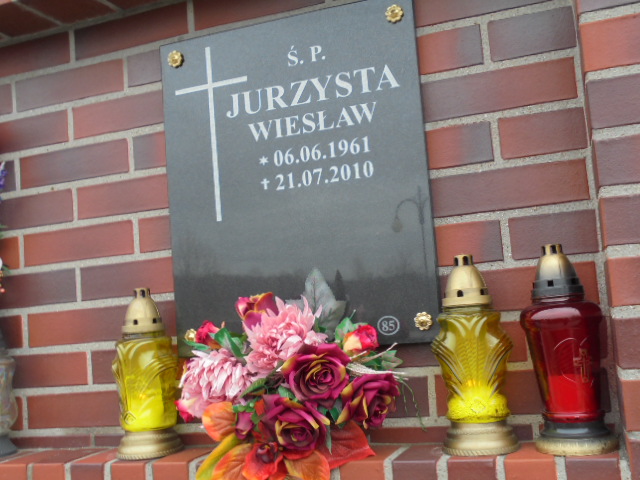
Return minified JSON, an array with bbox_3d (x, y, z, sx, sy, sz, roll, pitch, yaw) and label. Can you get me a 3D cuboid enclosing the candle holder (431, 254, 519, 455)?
[{"bbox_3d":[0.219,0.161,1.020,0.114,0.275,0.111,-6,-5,11],"label":"candle holder"}]

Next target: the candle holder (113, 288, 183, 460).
[{"bbox_3d":[-0.295,0.221,1.195,0.112,0.275,0.111,-8,-6,31],"label":"candle holder"}]

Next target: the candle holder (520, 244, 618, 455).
[{"bbox_3d":[0.341,0.145,0.973,0.110,0.277,0.110,-5,-5,0],"label":"candle holder"}]

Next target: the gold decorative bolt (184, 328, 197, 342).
[{"bbox_3d":[-0.214,0.162,1.178,0.028,0.028,0.012,-7,-6,19],"label":"gold decorative bolt"}]

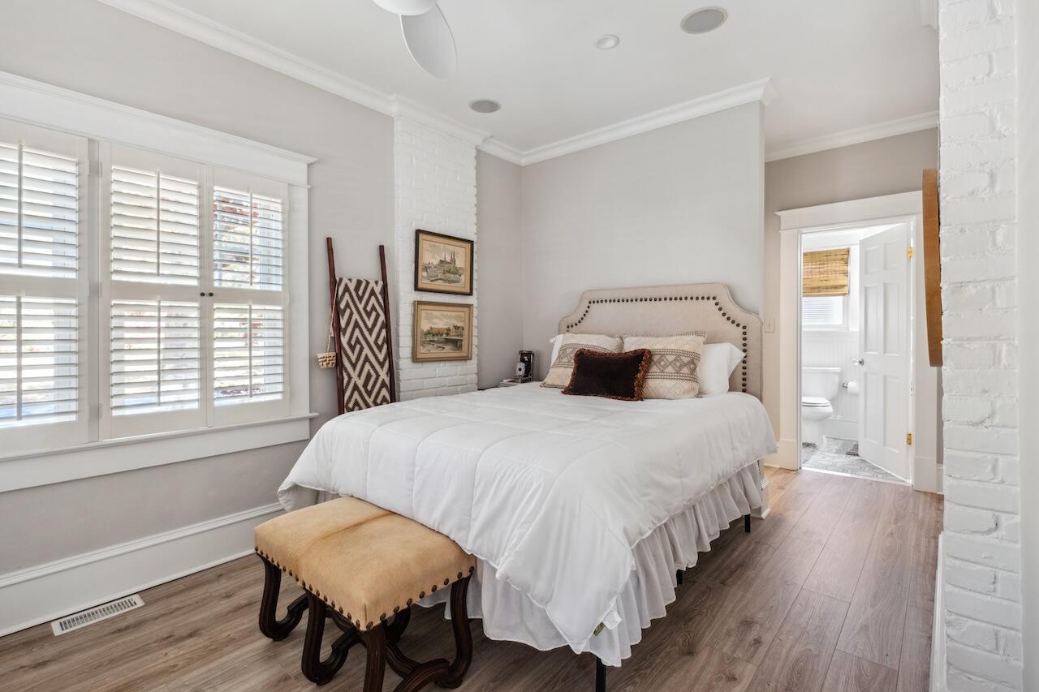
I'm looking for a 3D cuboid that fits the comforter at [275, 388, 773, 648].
[{"bbox_3d":[0.180,0.549,2.580,1.840,0.440,2.140,1,1,39],"label":"comforter"}]

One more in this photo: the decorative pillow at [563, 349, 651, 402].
[{"bbox_3d":[0.583,0.185,3.088,0.550,0.335,0.130,1,-21,37],"label":"decorative pillow"}]

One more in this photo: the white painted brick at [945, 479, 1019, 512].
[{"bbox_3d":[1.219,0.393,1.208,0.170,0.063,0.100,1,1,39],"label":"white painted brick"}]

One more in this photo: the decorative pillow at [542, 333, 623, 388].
[{"bbox_3d":[0.460,0.111,3.330,0.500,0.450,0.170,1,-29,39],"label":"decorative pillow"}]

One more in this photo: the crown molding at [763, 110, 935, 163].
[{"bbox_3d":[2.600,-1.666,3.680,1.300,0.110,0.100,1,1,39],"label":"crown molding"}]

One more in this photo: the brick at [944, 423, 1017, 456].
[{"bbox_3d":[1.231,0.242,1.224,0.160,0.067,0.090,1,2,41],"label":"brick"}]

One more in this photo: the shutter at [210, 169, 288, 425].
[{"bbox_3d":[-1.460,-0.256,2.504,0.035,1.330,0.387,1,2,41],"label":"shutter"}]

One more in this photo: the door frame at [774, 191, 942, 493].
[{"bbox_3d":[2.700,-0.053,3.755,1.080,2.230,0.130,1,1,39],"label":"door frame"}]

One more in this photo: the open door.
[{"bbox_3d":[3.160,0.026,3.998,0.040,2.030,0.715,0,2,10],"label":"open door"}]

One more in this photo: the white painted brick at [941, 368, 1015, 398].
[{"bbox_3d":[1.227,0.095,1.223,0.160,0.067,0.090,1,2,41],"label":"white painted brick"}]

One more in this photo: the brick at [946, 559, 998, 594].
[{"bbox_3d":[1.206,0.615,1.235,0.093,0.063,0.130,1,1,39],"label":"brick"}]

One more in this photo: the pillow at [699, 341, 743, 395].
[{"bbox_3d":[1.090,0.137,3.000,0.660,0.420,0.180,1,-21,39],"label":"pillow"}]

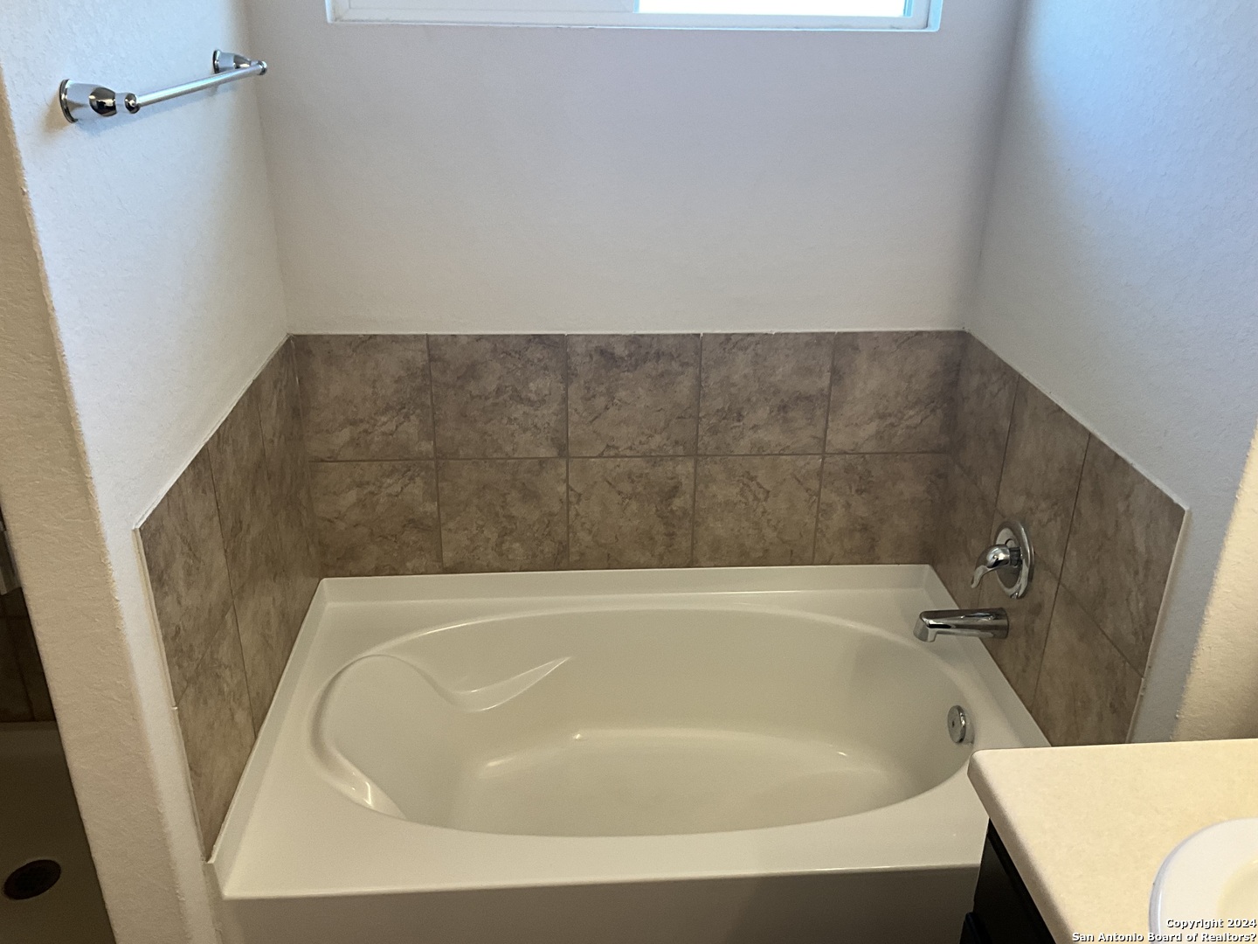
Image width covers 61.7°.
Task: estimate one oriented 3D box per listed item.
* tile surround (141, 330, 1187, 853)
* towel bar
[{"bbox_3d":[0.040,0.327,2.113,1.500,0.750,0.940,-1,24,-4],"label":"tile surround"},{"bbox_3d":[-0.657,-0.581,1.554,0.088,0.055,0.670,-1,24,-4],"label":"towel bar"}]

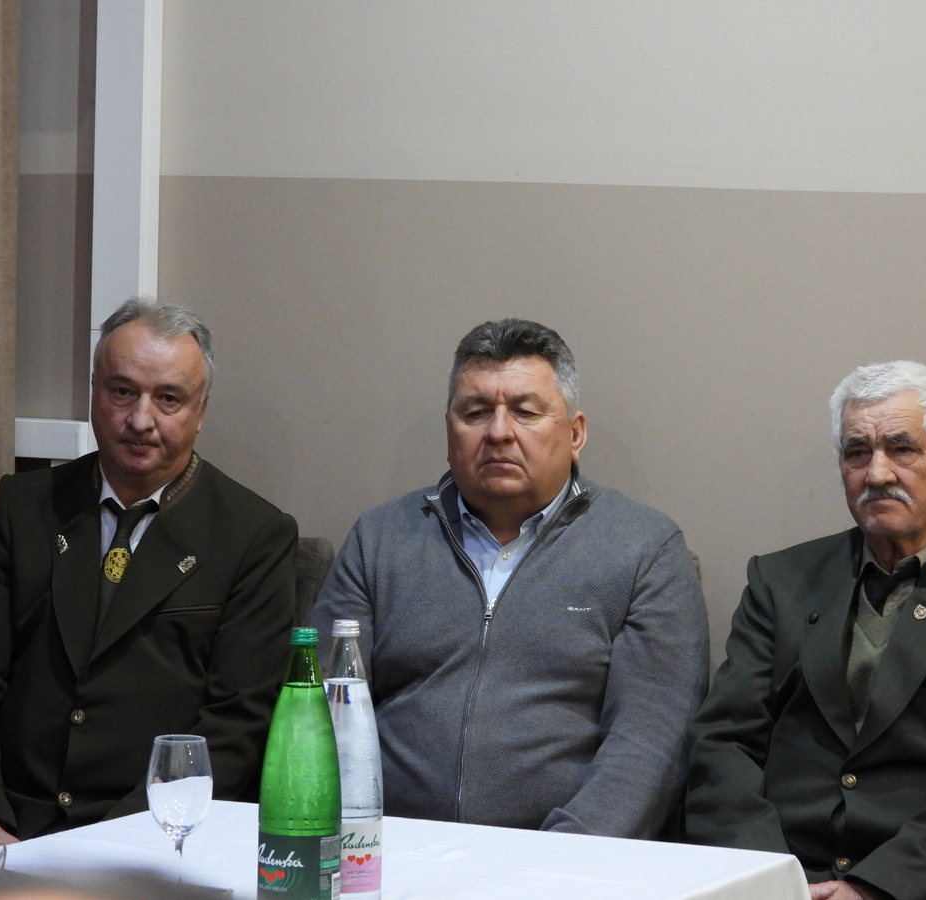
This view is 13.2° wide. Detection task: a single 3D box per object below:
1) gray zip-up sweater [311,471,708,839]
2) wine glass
[{"bbox_3d":[0.056,0.327,5.100,0.530,0.620,0.380,3,4,23],"label":"gray zip-up sweater"},{"bbox_3d":[-0.298,0.389,4.210,0.070,0.178,0.070,1,3,0],"label":"wine glass"}]

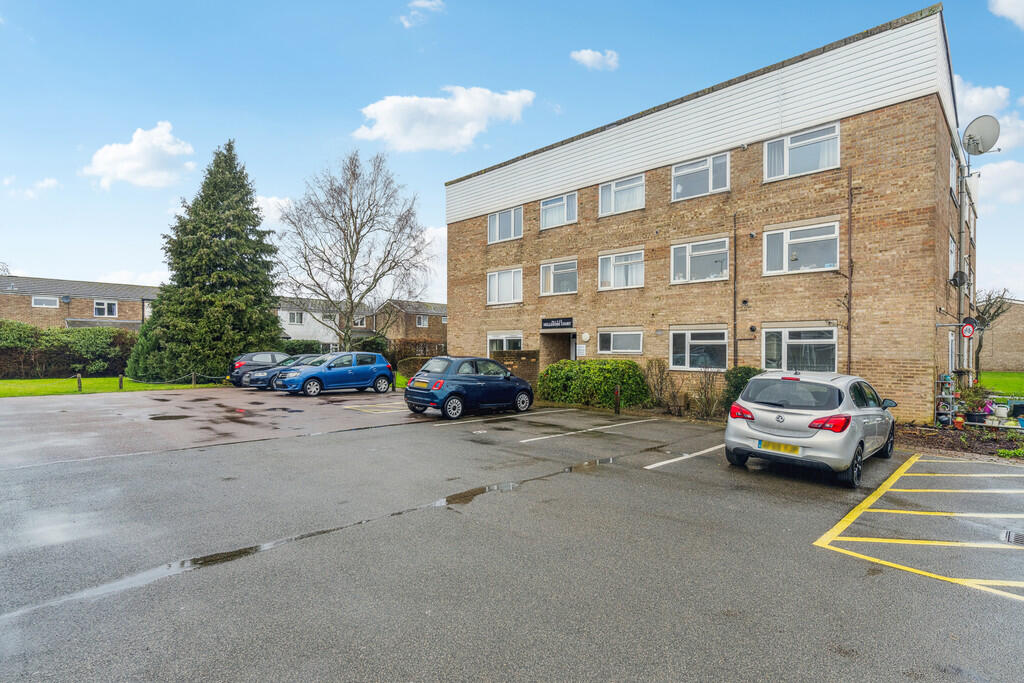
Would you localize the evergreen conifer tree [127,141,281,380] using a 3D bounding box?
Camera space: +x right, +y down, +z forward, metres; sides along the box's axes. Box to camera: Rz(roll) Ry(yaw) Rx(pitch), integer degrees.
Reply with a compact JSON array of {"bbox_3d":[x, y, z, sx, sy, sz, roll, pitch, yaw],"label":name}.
[{"bbox_3d":[-13.750,-3.620,23.000,6.000,10.700,6.000,0,0,-45],"label":"evergreen conifer tree"}]

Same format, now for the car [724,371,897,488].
[{"bbox_3d":[4.962,1.204,8.299,1.780,1.480,4.020,0,0,44],"label":"car"}]

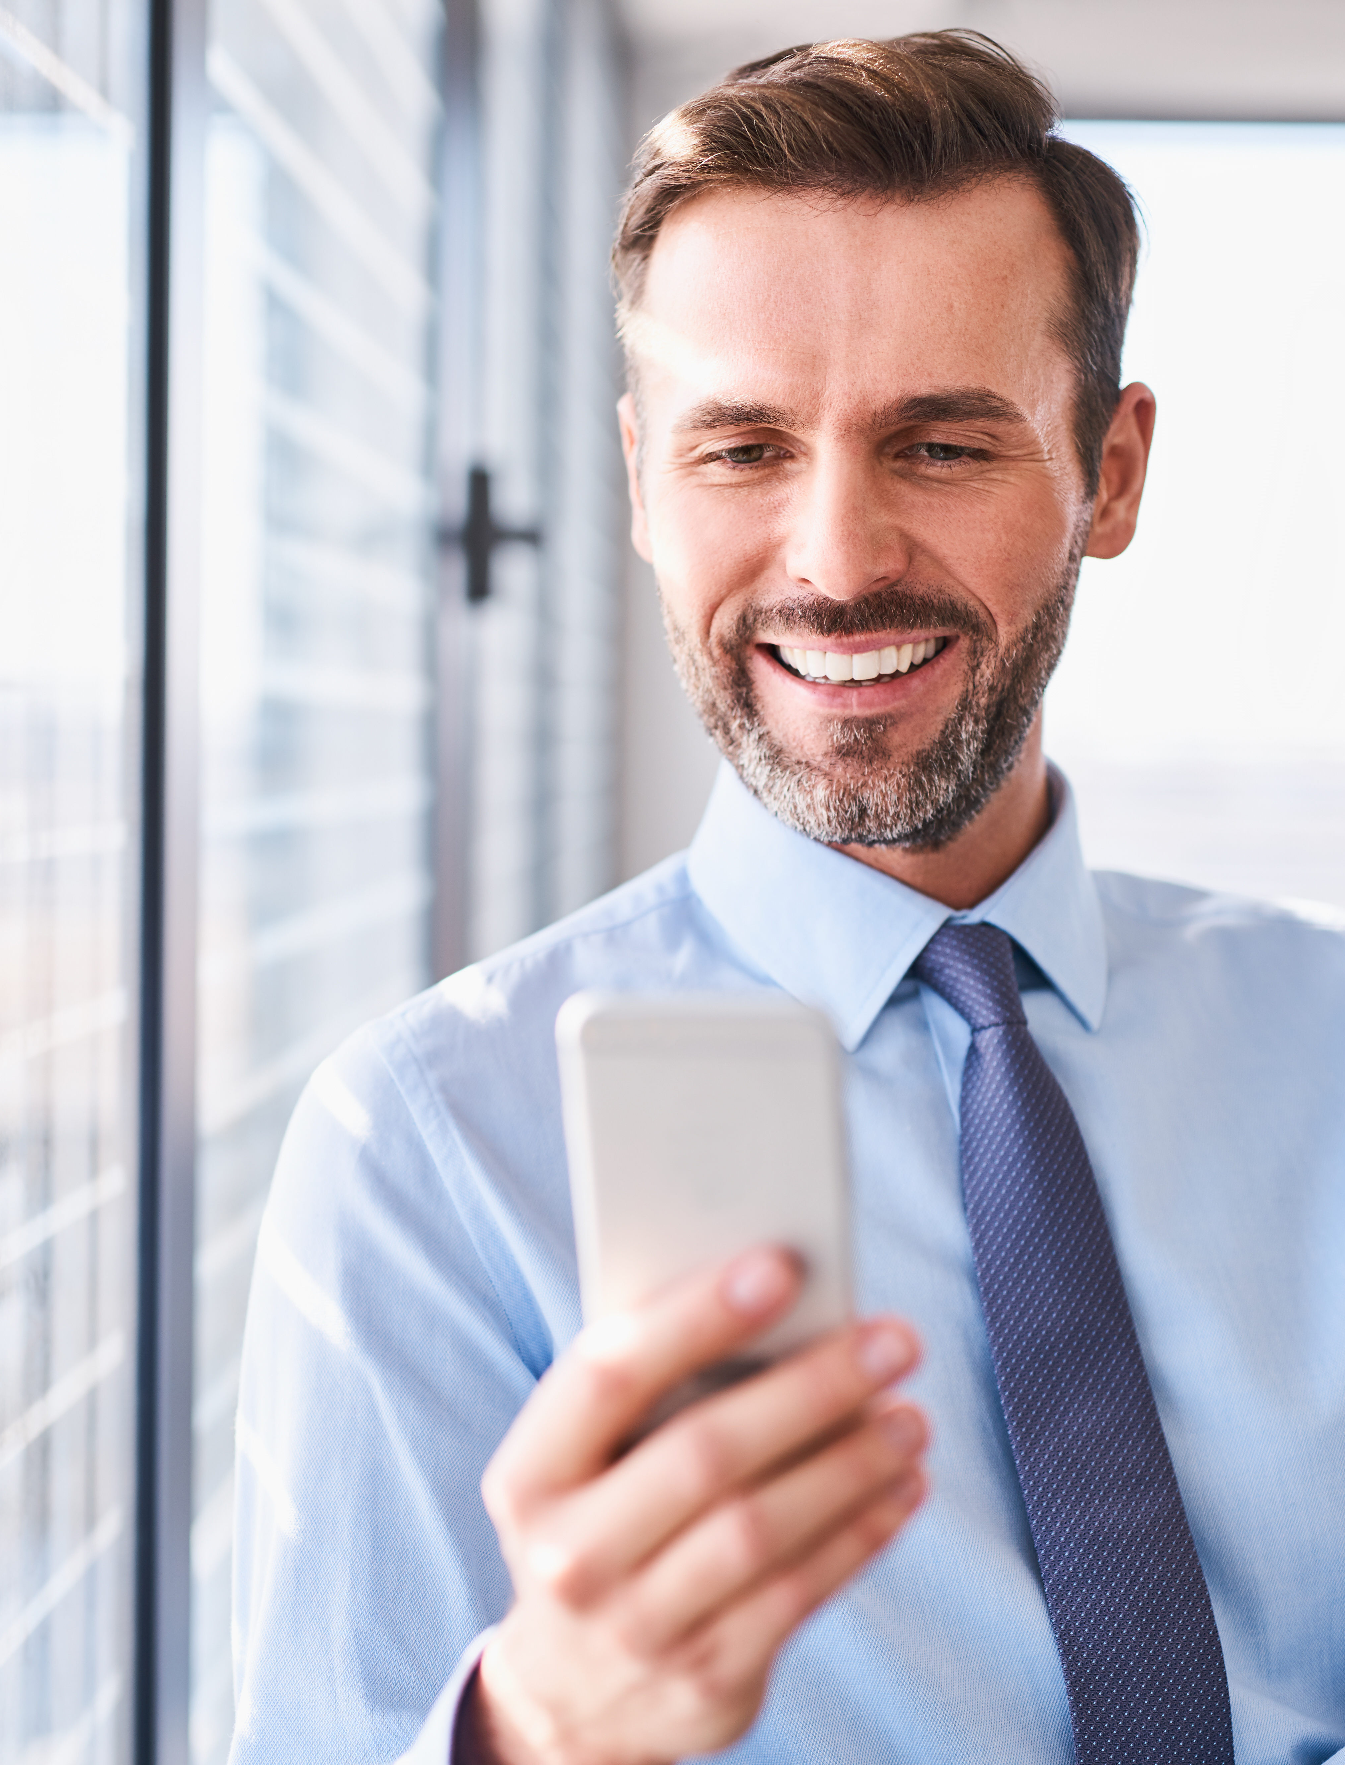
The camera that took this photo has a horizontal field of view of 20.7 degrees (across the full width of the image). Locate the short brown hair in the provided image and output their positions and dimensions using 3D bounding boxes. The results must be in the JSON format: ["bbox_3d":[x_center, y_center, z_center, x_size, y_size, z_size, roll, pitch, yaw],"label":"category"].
[{"bbox_3d":[0.073,-0.200,1.265,0.174,0.178,0.195,-2,8,11],"label":"short brown hair"}]

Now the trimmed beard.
[{"bbox_3d":[0.064,-0.064,1.197,0.138,0.108,0.100,-2,8,11],"label":"trimmed beard"}]

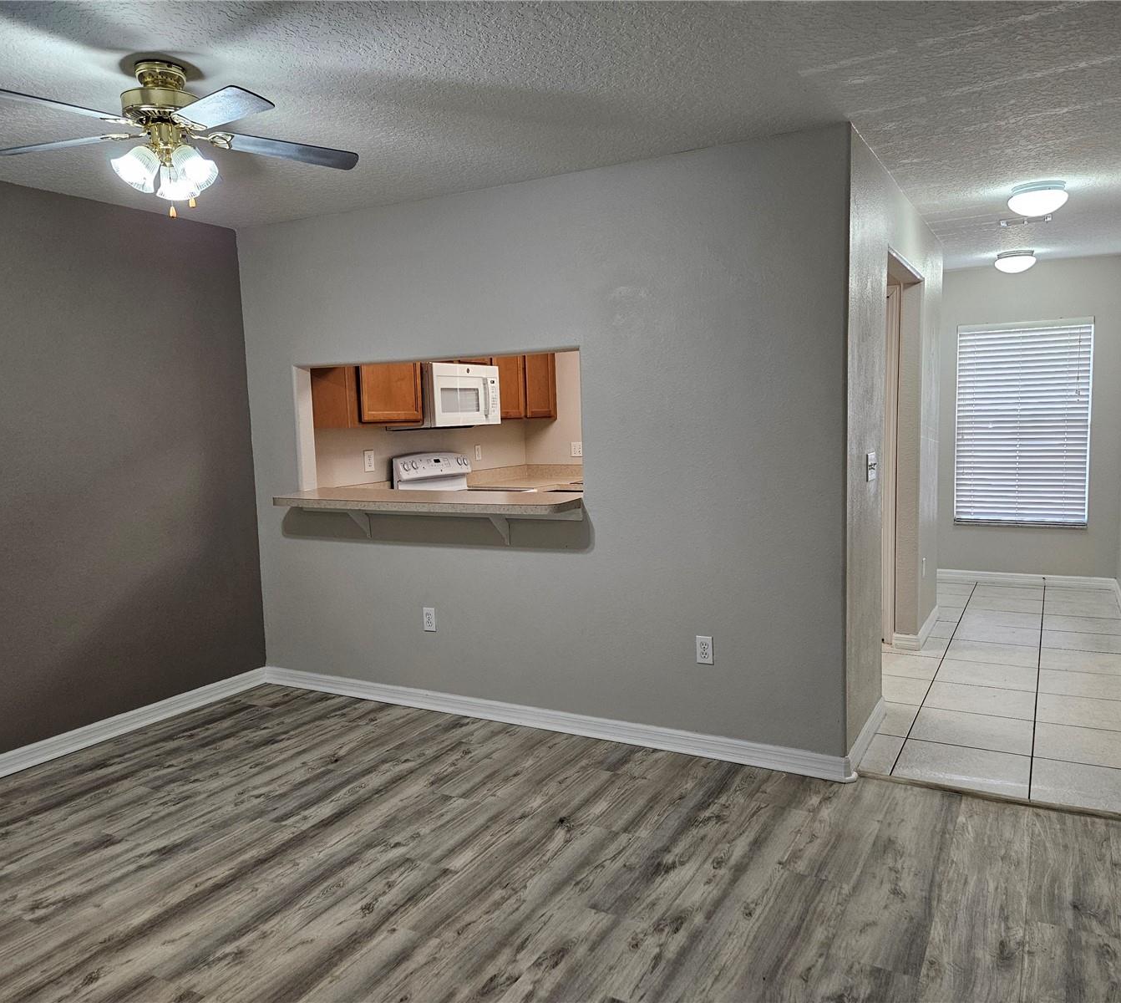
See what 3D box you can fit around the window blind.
[{"bbox_3d":[3.528,-0.589,6.797,0.925,1.564,0.070,2,6,29],"label":"window blind"}]

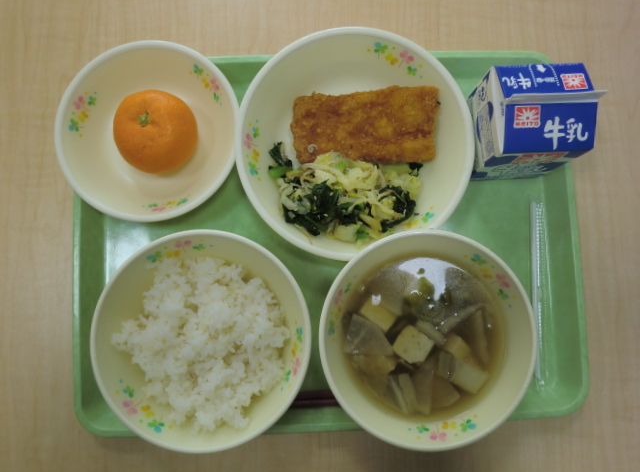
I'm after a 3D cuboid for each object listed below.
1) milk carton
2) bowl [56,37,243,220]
[{"bbox_3d":[0.141,-0.079,0.328,0.058,0.091,0.058,-3,84,-1],"label":"milk carton"},{"bbox_3d":[-0.119,-0.071,0.349,0.127,0.037,0.127,0,84,-1],"label":"bowl"}]

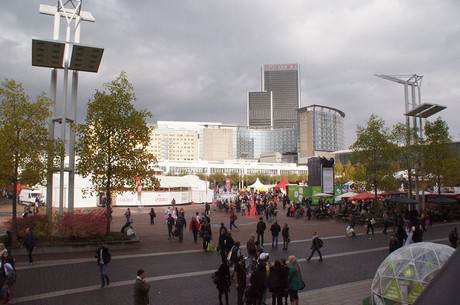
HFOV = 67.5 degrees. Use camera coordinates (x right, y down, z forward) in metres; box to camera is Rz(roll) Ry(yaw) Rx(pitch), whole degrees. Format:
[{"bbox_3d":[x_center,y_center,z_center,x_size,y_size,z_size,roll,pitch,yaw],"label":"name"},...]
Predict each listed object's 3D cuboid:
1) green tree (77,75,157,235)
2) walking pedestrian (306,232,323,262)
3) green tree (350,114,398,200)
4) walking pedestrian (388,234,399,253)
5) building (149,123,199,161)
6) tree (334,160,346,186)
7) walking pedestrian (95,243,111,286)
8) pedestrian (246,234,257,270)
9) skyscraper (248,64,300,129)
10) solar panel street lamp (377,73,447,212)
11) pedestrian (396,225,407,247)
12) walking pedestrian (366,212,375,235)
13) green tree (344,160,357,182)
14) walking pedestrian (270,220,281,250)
[{"bbox_3d":[-8.014,0.032,24.412,5.390,11.650,5.390,0,-4,0],"label":"green tree"},{"bbox_3d":[4.788,5.360,19.400,0.850,1.660,0.600,0,-4,7],"label":"walking pedestrian"},{"bbox_3d":[16.899,1.484,40.000,5.800,12.000,5.800,0,-4,0],"label":"green tree"},{"bbox_3d":[8.498,5.125,17.900,0.520,1.700,0.400,-2,-5,27],"label":"walking pedestrian"},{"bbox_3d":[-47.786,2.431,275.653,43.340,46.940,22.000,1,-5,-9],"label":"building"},{"bbox_3d":[28.553,6.732,89.748,2.900,9.310,2.900,0,-4,0],"label":"tree"},{"bbox_3d":[-5.160,4.587,14.047,0.580,1.750,0.500,-2,-5,26],"label":"walking pedestrian"},{"bbox_3d":[1.044,4.850,16.500,0.450,1.740,0.520,4,-5,-37],"label":"pedestrian"},{"bbox_3d":[61.890,-38.040,476.296,67.560,159.000,38.000,0,-5,-6],"label":"skyscraper"},{"bbox_3d":[21.853,-0.924,41.800,5.000,17.080,7.200,3,-5,-30],"label":"solar panel street lamp"},{"bbox_3d":[10.011,5.072,20.104,0.520,1.730,0.420,-3,-5,30],"label":"pedestrian"},{"bbox_3d":[11.174,5.648,27.390,0.700,1.720,0.550,1,-5,-14],"label":"walking pedestrian"},{"bbox_3d":[29.463,6.496,84.000,3.200,9.100,3.200,0,-4,0],"label":"green tree"},{"bbox_3d":[2.859,5.141,21.500,0.580,1.770,0.380,0,-4,3],"label":"walking pedestrian"}]

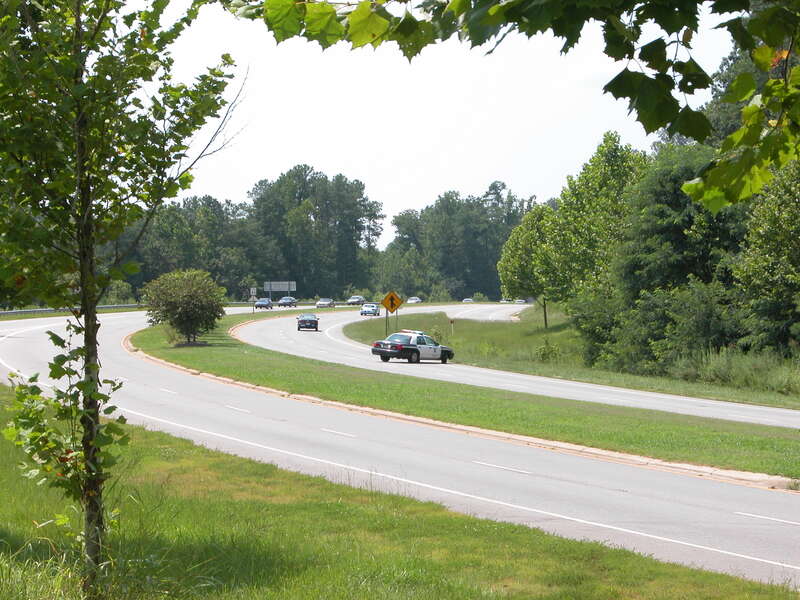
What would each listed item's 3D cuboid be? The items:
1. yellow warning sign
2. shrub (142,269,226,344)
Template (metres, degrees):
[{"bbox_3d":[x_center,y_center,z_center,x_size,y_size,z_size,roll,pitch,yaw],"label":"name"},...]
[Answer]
[{"bbox_3d":[-0.624,0.158,186.000,1.660,1.660,0.050,0,0,-6],"label":"yellow warning sign"},{"bbox_3d":[-13.595,0.366,156.000,5.300,4.700,5.200,0,0,0],"label":"shrub"}]

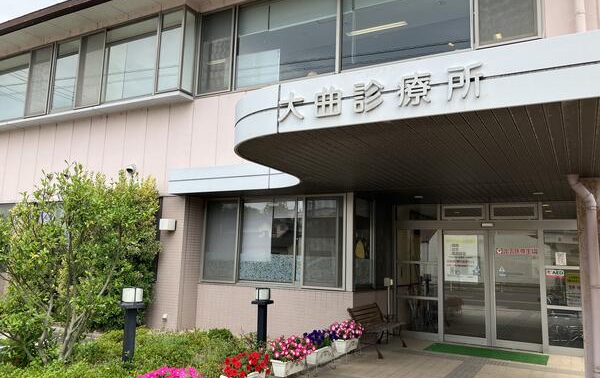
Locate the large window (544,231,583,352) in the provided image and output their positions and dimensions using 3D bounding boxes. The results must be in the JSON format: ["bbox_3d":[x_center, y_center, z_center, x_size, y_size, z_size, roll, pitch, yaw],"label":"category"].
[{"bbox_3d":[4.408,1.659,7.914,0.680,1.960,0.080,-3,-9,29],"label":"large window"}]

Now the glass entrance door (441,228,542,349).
[{"bbox_3d":[3.336,1.729,8.511,1.620,2.007,0.100,-3,-9,29],"label":"glass entrance door"}]

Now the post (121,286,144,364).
[{"bbox_3d":[-1.873,1.557,5.340,0.255,0.931,0.255,-3,-9,29],"label":"post"}]

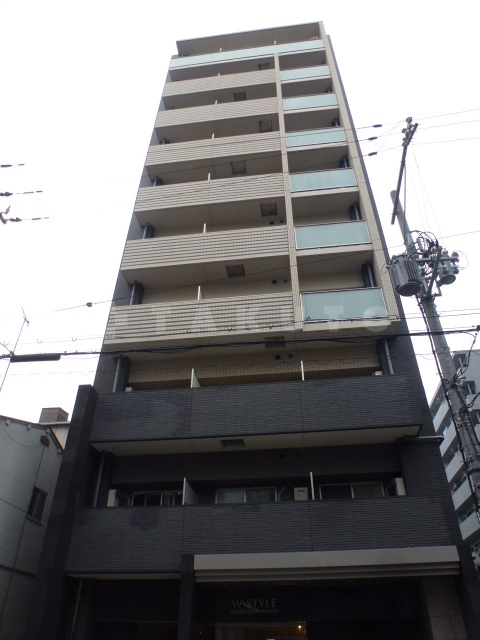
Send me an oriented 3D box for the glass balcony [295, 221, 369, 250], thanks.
[{"bbox_3d":[2.950,-2.707,14.262,2.312,1.042,0.120,-4,-38,6],"label":"glass balcony"}]

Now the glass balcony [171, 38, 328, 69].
[{"bbox_3d":[0.315,-14.029,23.499,8.124,1.162,0.120,-4,-38,6],"label":"glass balcony"}]

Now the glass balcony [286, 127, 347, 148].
[{"bbox_3d":[3.049,-7.291,17.815,2.312,1.042,0.120,-4,-38,6],"label":"glass balcony"}]

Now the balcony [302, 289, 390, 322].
[{"bbox_3d":[2.960,-0.418,12.689,2.337,1.077,0.100,-4,-38,6],"label":"balcony"}]

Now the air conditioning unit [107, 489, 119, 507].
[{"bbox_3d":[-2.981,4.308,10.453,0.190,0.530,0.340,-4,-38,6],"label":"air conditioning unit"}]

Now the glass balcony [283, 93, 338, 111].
[{"bbox_3d":[3.098,-9.582,19.592,2.312,1.042,0.120,-4,-38,6],"label":"glass balcony"}]

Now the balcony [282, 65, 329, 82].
[{"bbox_3d":[3.147,-11.874,21.368,2.312,1.042,0.120,-4,-38,6],"label":"balcony"}]

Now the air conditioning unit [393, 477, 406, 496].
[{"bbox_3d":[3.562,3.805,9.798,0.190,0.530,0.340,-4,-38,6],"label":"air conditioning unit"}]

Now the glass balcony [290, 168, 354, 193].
[{"bbox_3d":[2.999,-4.999,16.039,2.312,1.042,0.120,-4,-38,6],"label":"glass balcony"}]

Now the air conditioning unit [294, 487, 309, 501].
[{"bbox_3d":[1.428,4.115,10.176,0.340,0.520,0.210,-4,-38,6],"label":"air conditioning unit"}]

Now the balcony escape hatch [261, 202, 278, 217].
[{"bbox_3d":[1.095,-4.098,16.439,0.590,0.100,0.590,-4,-38,6],"label":"balcony escape hatch"}]

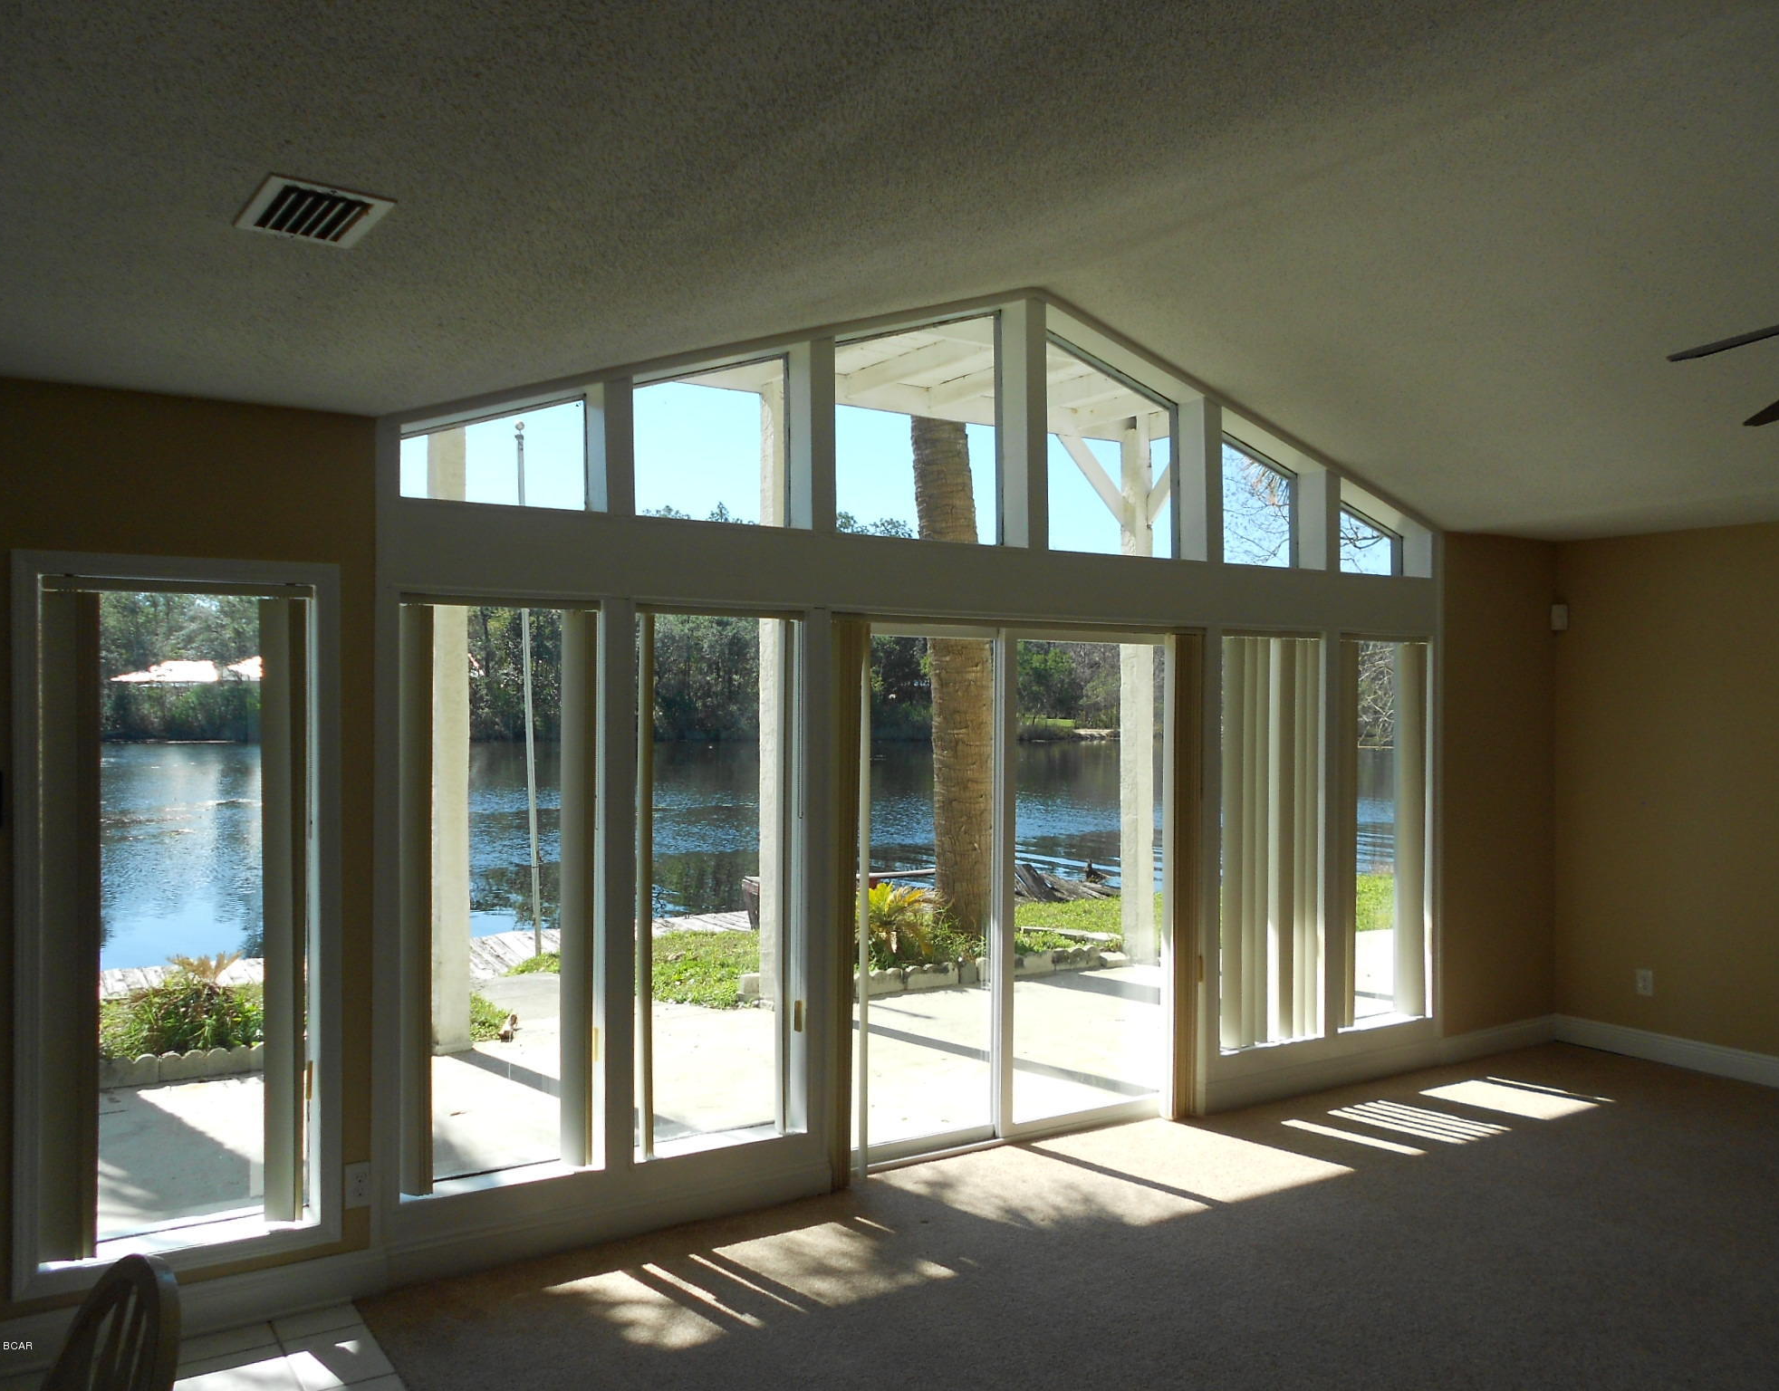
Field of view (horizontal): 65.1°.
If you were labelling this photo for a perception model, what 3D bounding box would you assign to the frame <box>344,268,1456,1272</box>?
[{"bbox_3d":[0.527,0.061,5.302,4.791,3.195,0.170,0,0,-32],"label":"frame"}]

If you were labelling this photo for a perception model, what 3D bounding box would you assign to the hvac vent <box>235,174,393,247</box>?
[{"bbox_3d":[-0.962,-0.795,2.328,0.193,0.026,0.286,0,-1,-37],"label":"hvac vent"}]

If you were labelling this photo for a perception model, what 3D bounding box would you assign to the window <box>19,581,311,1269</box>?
[{"bbox_3d":[-1.916,0.571,3.764,0.683,1.752,0.080,0,0,-32],"label":"window"}]

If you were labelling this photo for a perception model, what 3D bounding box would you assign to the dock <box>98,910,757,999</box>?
[{"bbox_3d":[-3.287,2.161,11.355,5.500,0.170,1.320,0,0,-32],"label":"dock"}]

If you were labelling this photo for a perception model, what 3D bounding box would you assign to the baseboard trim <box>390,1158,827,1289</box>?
[{"bbox_3d":[-0.815,1.635,4.366,1.482,0.130,0.020,0,0,-32],"label":"baseboard trim"}]

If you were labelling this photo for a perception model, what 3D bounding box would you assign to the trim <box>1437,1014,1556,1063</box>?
[{"bbox_3d":[2.955,1.658,6.726,0.898,0.130,0.020,0,0,-32],"label":"trim"}]

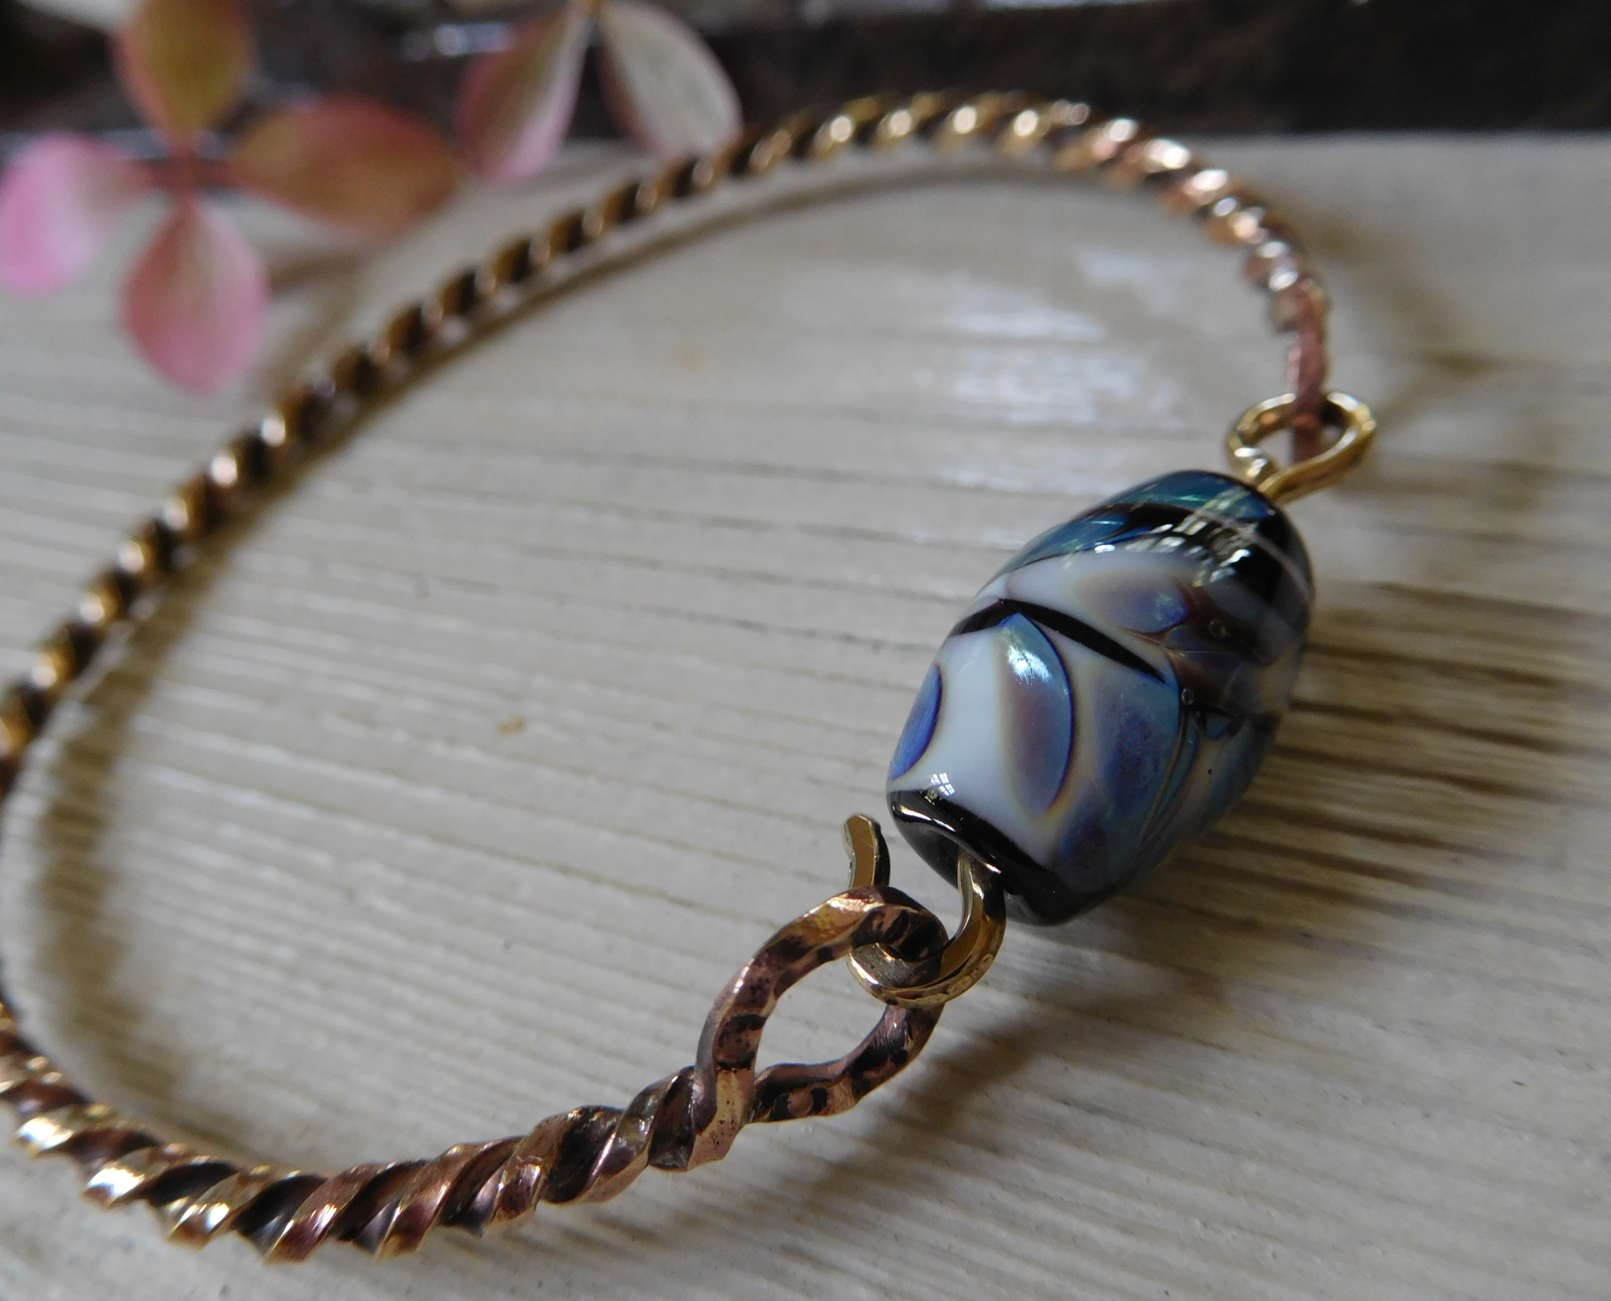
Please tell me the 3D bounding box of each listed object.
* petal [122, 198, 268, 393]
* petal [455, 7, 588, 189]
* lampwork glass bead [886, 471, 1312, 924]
[{"bbox_3d":[-0.042,-0.024,0.086,0.010,0.004,0.014,-4,73,-25],"label":"petal"},{"bbox_3d":[-0.020,-0.039,0.088,0.004,0.008,0.013,-1,60,64],"label":"petal"},{"bbox_3d":[0.011,0.001,0.044,0.011,0.011,0.019,27,65,35],"label":"lampwork glass bead"}]

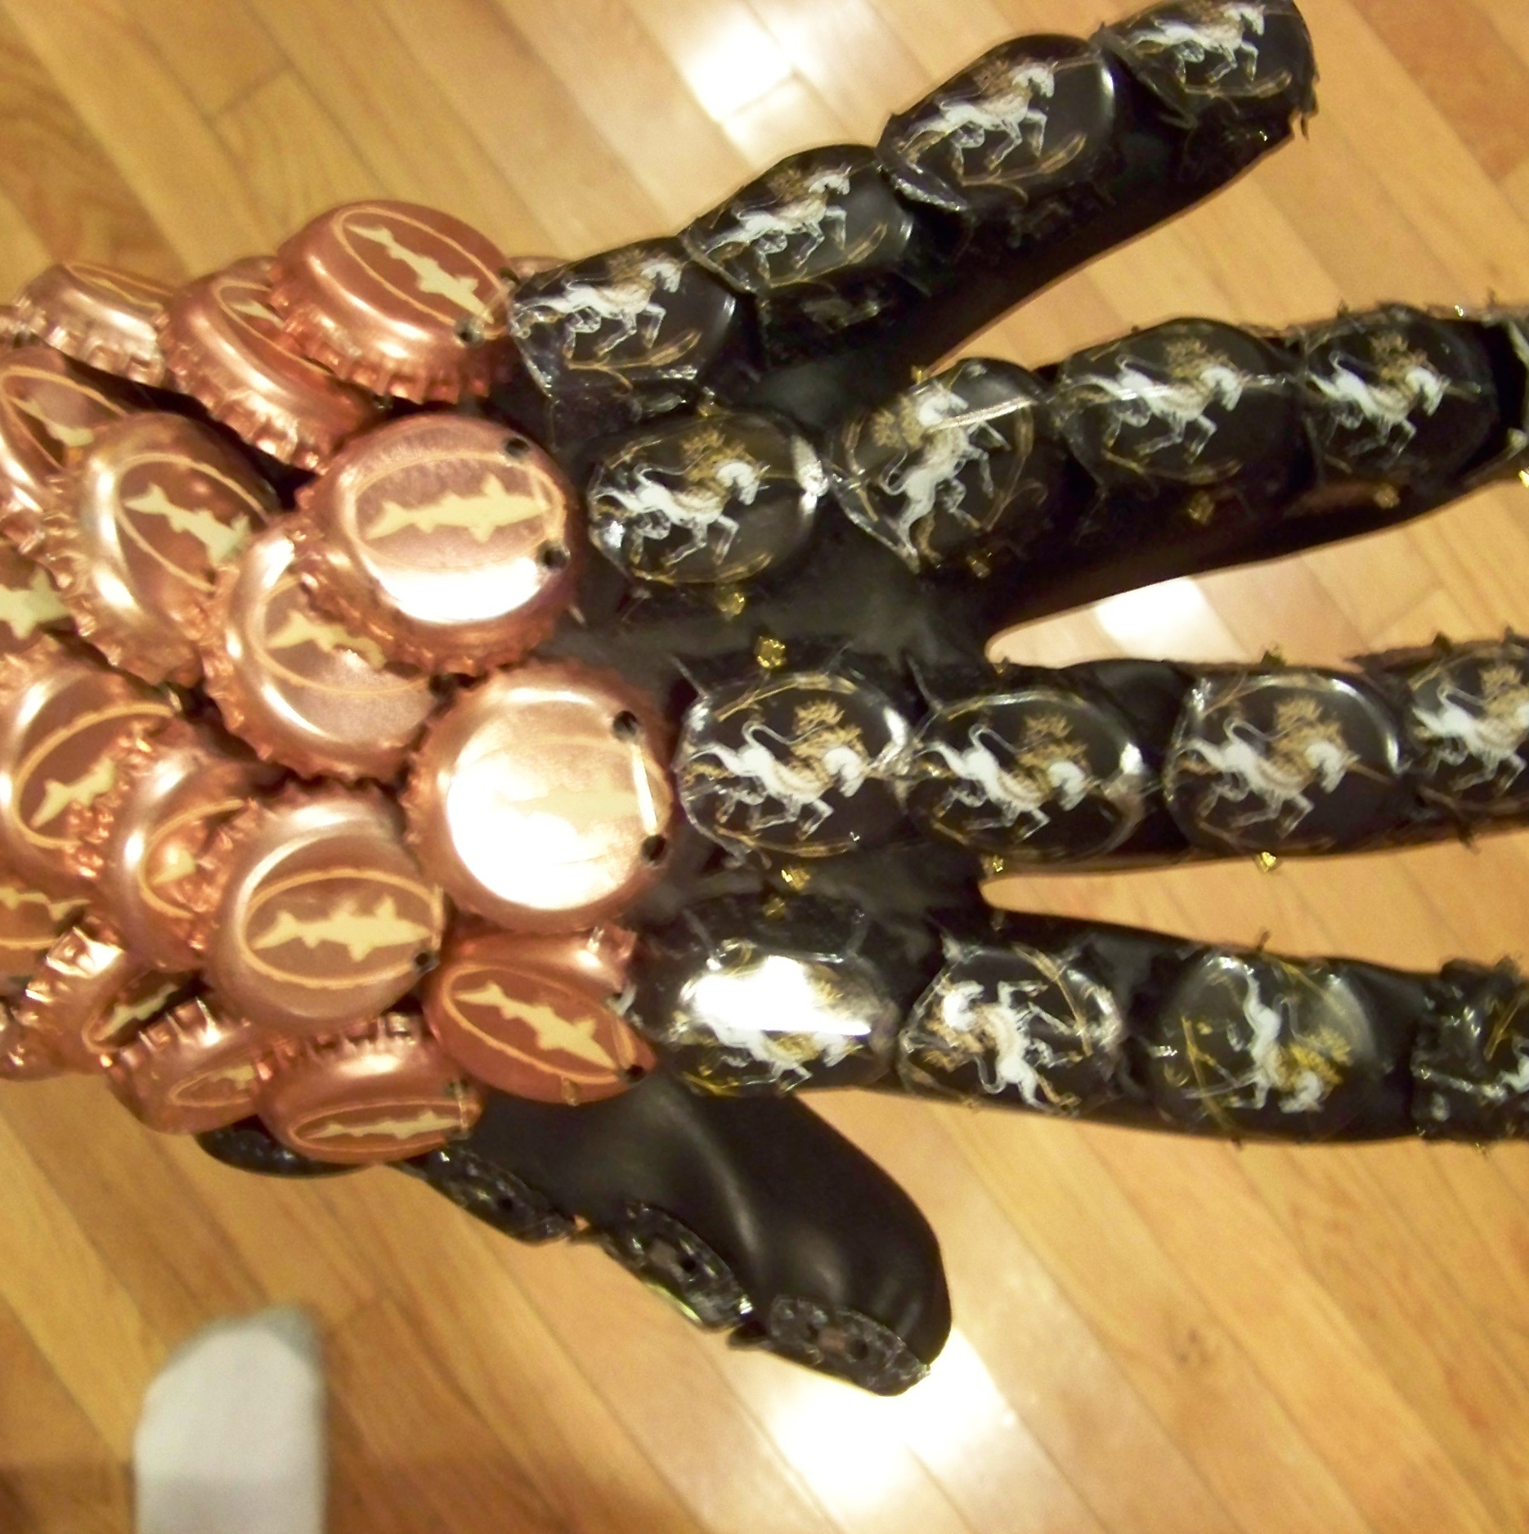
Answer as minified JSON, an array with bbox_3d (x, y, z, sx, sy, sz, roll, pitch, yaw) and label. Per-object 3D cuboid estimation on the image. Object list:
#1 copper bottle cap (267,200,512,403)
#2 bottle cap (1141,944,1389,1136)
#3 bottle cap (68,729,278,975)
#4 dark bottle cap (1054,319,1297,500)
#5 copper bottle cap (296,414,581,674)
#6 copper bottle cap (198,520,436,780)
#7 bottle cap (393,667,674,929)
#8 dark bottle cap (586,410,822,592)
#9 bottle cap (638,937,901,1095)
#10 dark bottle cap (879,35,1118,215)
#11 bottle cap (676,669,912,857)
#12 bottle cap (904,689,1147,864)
[{"bbox_3d":[-0.038,-0.051,0.230,0.030,0.007,0.030,15,42,-14],"label":"copper bottle cap"},{"bbox_3d":[0.059,0.033,0.250,0.029,0.008,0.025,3,97,-2],"label":"bottle cap"},{"bbox_3d":[-0.068,0.011,0.253,0.007,0.030,0.030,0,90,37],"label":"bottle cap"},{"bbox_3d":[0.047,-0.040,0.243,0.029,0.008,0.025,-6,71,0],"label":"dark bottle cap"},{"bbox_3d":[-0.034,-0.025,0.231,0.031,0.006,0.031,2,71,-22],"label":"copper bottle cap"},{"bbox_3d":[-0.043,-0.013,0.224,0.030,0.007,0.030,8,72,-24],"label":"copper bottle cap"},{"bbox_3d":[-0.024,0.003,0.236,0.031,0.006,0.031,-1,95,-16],"label":"bottle cap"},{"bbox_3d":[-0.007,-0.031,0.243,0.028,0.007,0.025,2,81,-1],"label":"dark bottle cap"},{"bbox_3d":[0.001,0.029,0.244,0.029,0.008,0.026,2,110,-4],"label":"bottle cap"},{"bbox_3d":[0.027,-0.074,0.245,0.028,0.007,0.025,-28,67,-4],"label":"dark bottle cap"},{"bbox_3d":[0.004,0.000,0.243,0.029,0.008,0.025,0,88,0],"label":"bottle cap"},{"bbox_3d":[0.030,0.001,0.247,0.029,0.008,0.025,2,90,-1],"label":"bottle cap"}]

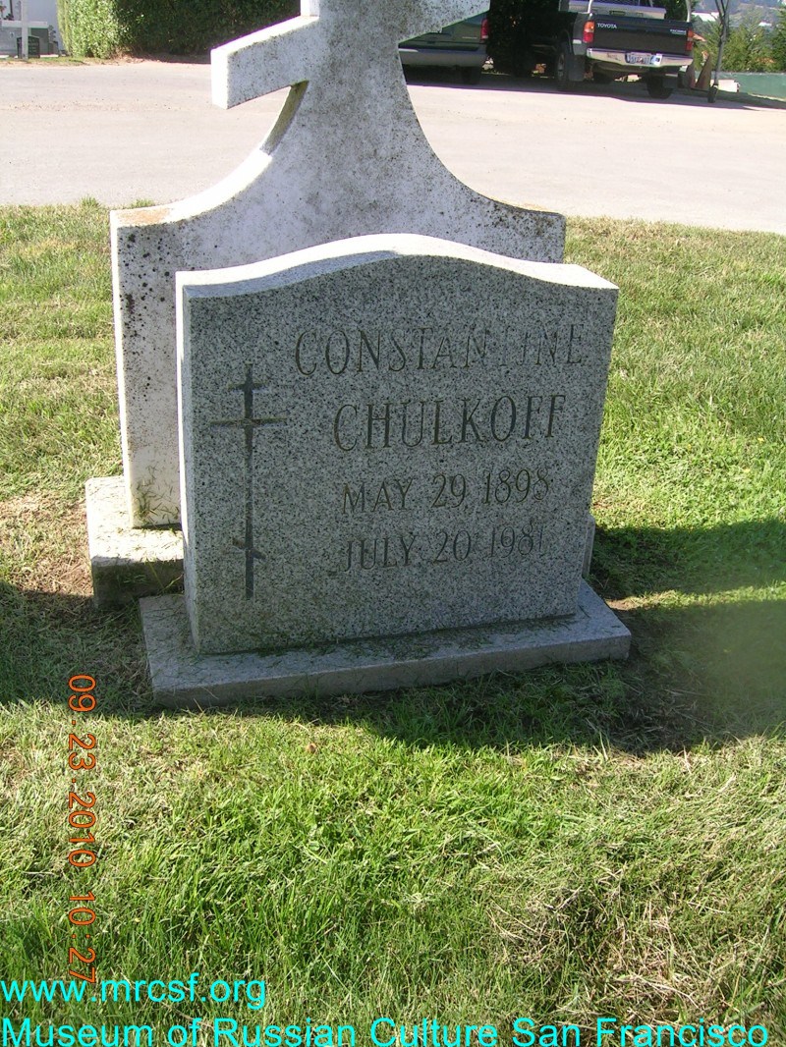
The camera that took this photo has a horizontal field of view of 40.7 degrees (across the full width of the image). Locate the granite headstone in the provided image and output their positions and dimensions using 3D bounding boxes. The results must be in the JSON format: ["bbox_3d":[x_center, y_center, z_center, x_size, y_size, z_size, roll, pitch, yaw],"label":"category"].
[{"bbox_3d":[0.000,-0.095,1.634,0.777,0.655,0.275,-5,27,-16],"label":"granite headstone"}]

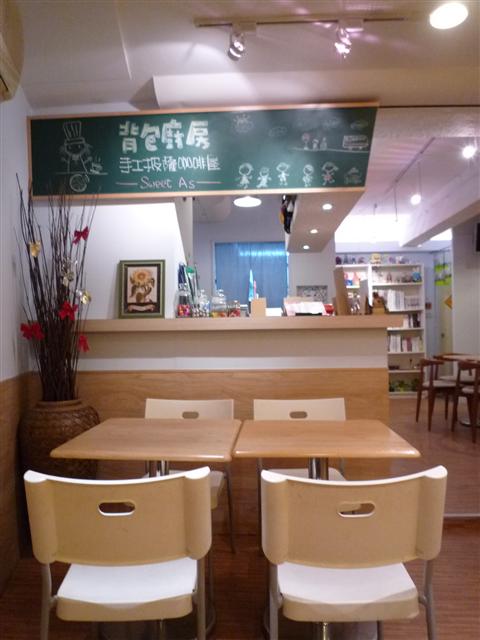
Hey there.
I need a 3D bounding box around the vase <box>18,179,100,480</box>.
[{"bbox_3d":[-0.959,0.256,2.431,0.410,1.924,0.410,-1,-1,3],"label":"vase"}]

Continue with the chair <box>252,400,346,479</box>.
[{"bbox_3d":[0.301,0.809,2.178,0.490,0.800,0.530,-1,-1,3],"label":"chair"}]

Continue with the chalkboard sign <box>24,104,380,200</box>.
[{"bbox_3d":[-0.211,-0.972,2.667,1.980,0.475,0.050,-1,6,3],"label":"chalkboard sign"}]

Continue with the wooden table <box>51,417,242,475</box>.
[{"bbox_3d":[-0.299,0.802,1.751,0.600,0.735,0.580,-1,-1,3],"label":"wooden table"}]

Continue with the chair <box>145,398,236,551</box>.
[{"bbox_3d":[-0.278,0.816,2.198,0.490,0.800,0.530,-1,-1,3],"label":"chair"}]

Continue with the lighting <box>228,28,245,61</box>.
[{"bbox_3d":[-0.016,-1.276,2.144,0.072,0.110,0.085,-1,-1,3],"label":"lighting"}]

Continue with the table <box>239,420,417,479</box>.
[{"bbox_3d":[0.295,0.794,1.720,0.600,0.735,0.580,-1,-1,3],"label":"table"}]

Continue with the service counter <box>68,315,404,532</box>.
[{"bbox_3d":[-0.125,0.588,2.611,1.930,1.195,0.500,-1,-1,3],"label":"service counter"}]

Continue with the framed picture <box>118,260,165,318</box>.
[{"bbox_3d":[-0.557,-0.173,2.625,0.250,0.325,0.030,-1,-9,3],"label":"framed picture"}]

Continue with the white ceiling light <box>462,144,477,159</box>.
[{"bbox_3d":[1.663,-1.221,3.350,0.090,0.100,0.090,-1,-1,3],"label":"white ceiling light"}]

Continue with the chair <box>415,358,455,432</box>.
[{"bbox_3d":[2.292,0.833,5.256,0.470,0.750,0.530,-1,-1,-1],"label":"chair"}]

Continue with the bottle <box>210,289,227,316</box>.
[{"bbox_3d":[-0.122,-0.094,2.631,0.088,0.160,0.088,-1,-1,3],"label":"bottle"}]

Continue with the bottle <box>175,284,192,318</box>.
[{"bbox_3d":[-0.302,-0.104,2.470,0.092,0.190,0.092,-1,-1,3],"label":"bottle"}]

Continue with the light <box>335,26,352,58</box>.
[{"bbox_3d":[0.459,-1.231,2.050,0.075,0.120,0.095,-1,-1,-9],"label":"light"}]

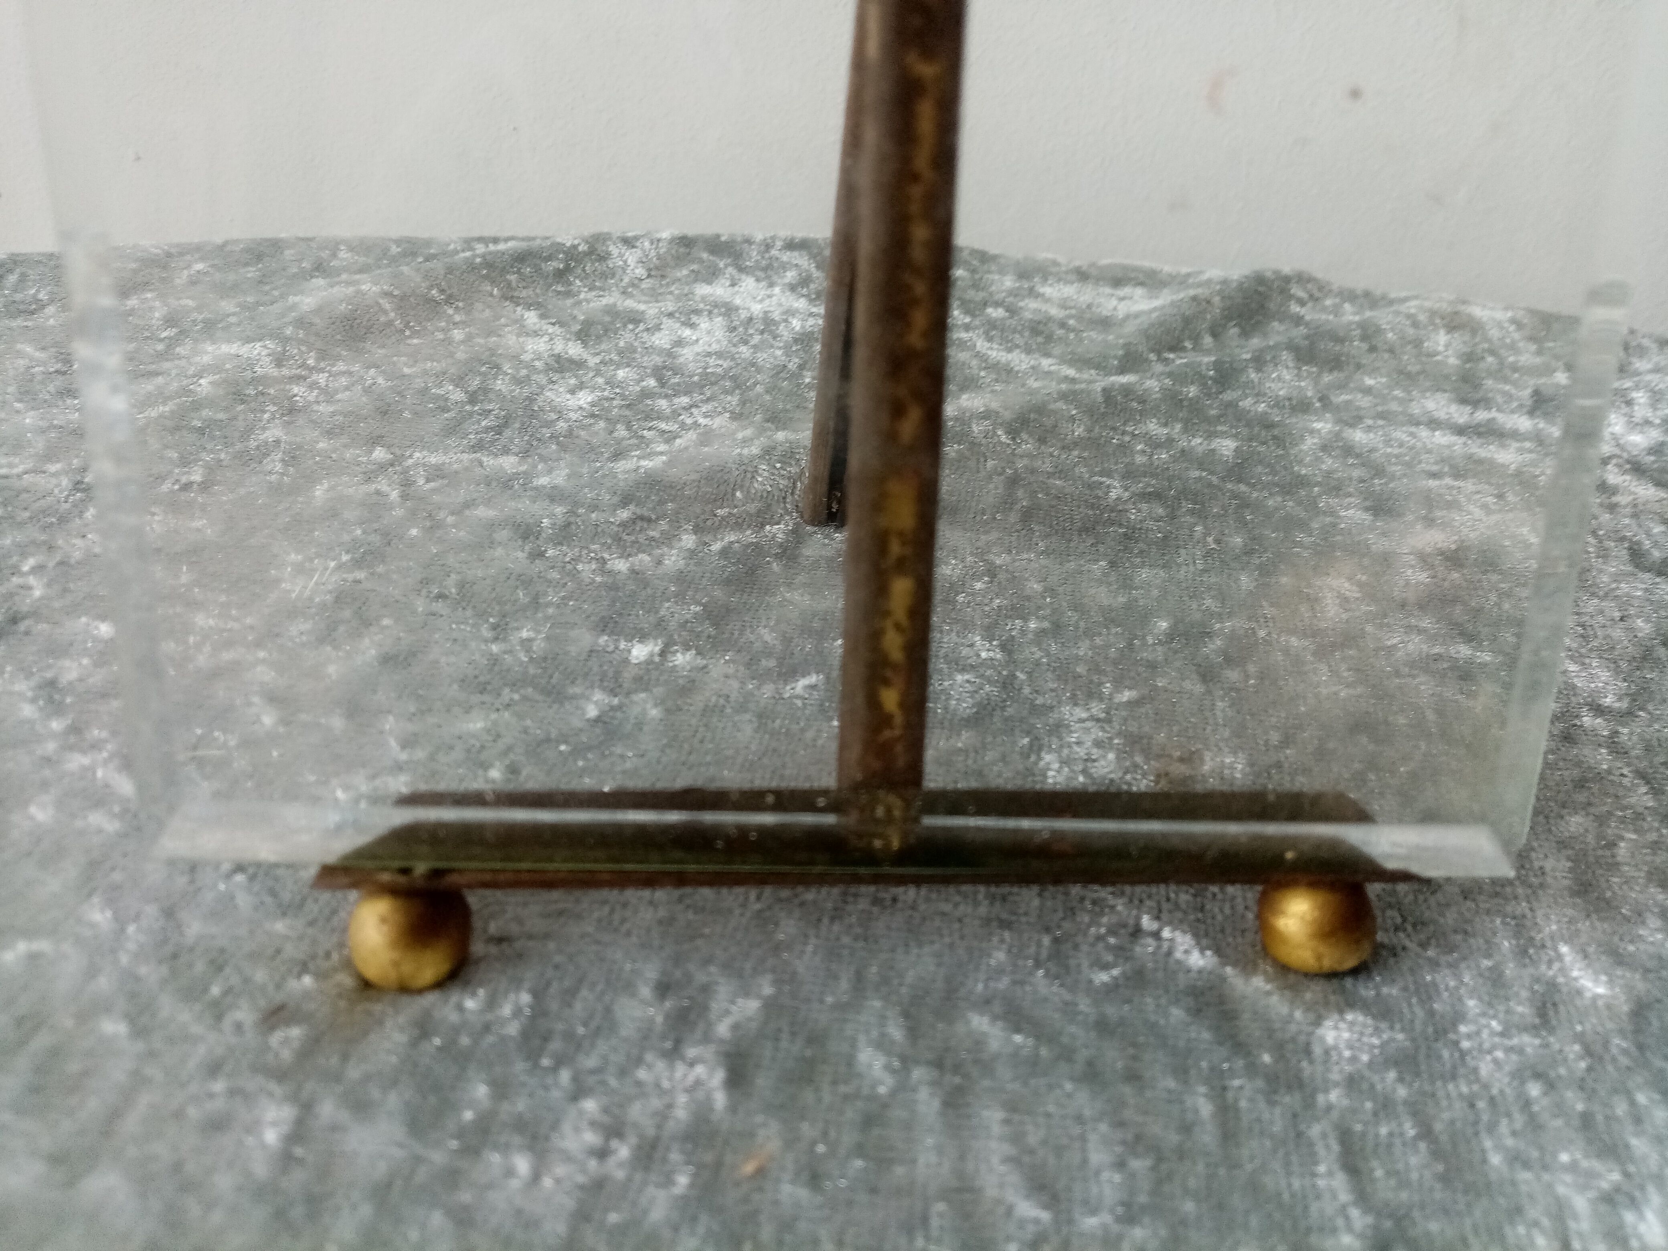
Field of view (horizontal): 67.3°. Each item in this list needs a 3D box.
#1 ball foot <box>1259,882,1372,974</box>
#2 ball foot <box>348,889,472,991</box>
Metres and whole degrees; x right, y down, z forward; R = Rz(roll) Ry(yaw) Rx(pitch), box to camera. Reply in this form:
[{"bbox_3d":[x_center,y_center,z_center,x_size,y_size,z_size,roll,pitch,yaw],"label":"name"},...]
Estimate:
[{"bbox_3d":[0.062,0.037,0.162,0.014,0.014,0.014,4,36,3],"label":"ball foot"},{"bbox_3d":[-0.053,0.038,0.155,0.014,0.014,0.014,4,36,3],"label":"ball foot"}]

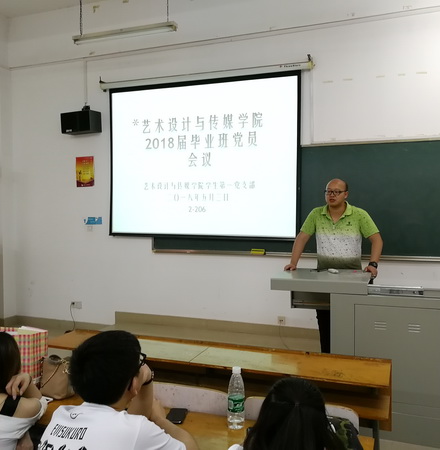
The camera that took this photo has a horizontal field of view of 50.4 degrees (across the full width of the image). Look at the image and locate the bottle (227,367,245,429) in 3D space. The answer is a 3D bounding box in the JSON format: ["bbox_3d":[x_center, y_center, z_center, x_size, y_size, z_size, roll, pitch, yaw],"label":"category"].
[{"bbox_3d":[0.064,0.663,1.803,0.065,0.226,0.065,0,2,0],"label":"bottle"}]

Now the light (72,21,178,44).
[{"bbox_3d":[-1.049,-2.057,5.039,1.245,0.083,0.085,1,2,20],"label":"light"}]

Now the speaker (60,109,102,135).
[{"bbox_3d":[-1.764,-1.302,5.984,0.447,0.250,0.231,1,6,24],"label":"speaker"}]

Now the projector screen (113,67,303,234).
[{"bbox_3d":[-0.268,-0.783,5.619,2.460,1.888,0.050,1,2,20],"label":"projector screen"}]

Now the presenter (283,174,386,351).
[{"bbox_3d":[1.040,0.464,4.299,0.840,1.750,0.480,1,2,23],"label":"presenter"}]

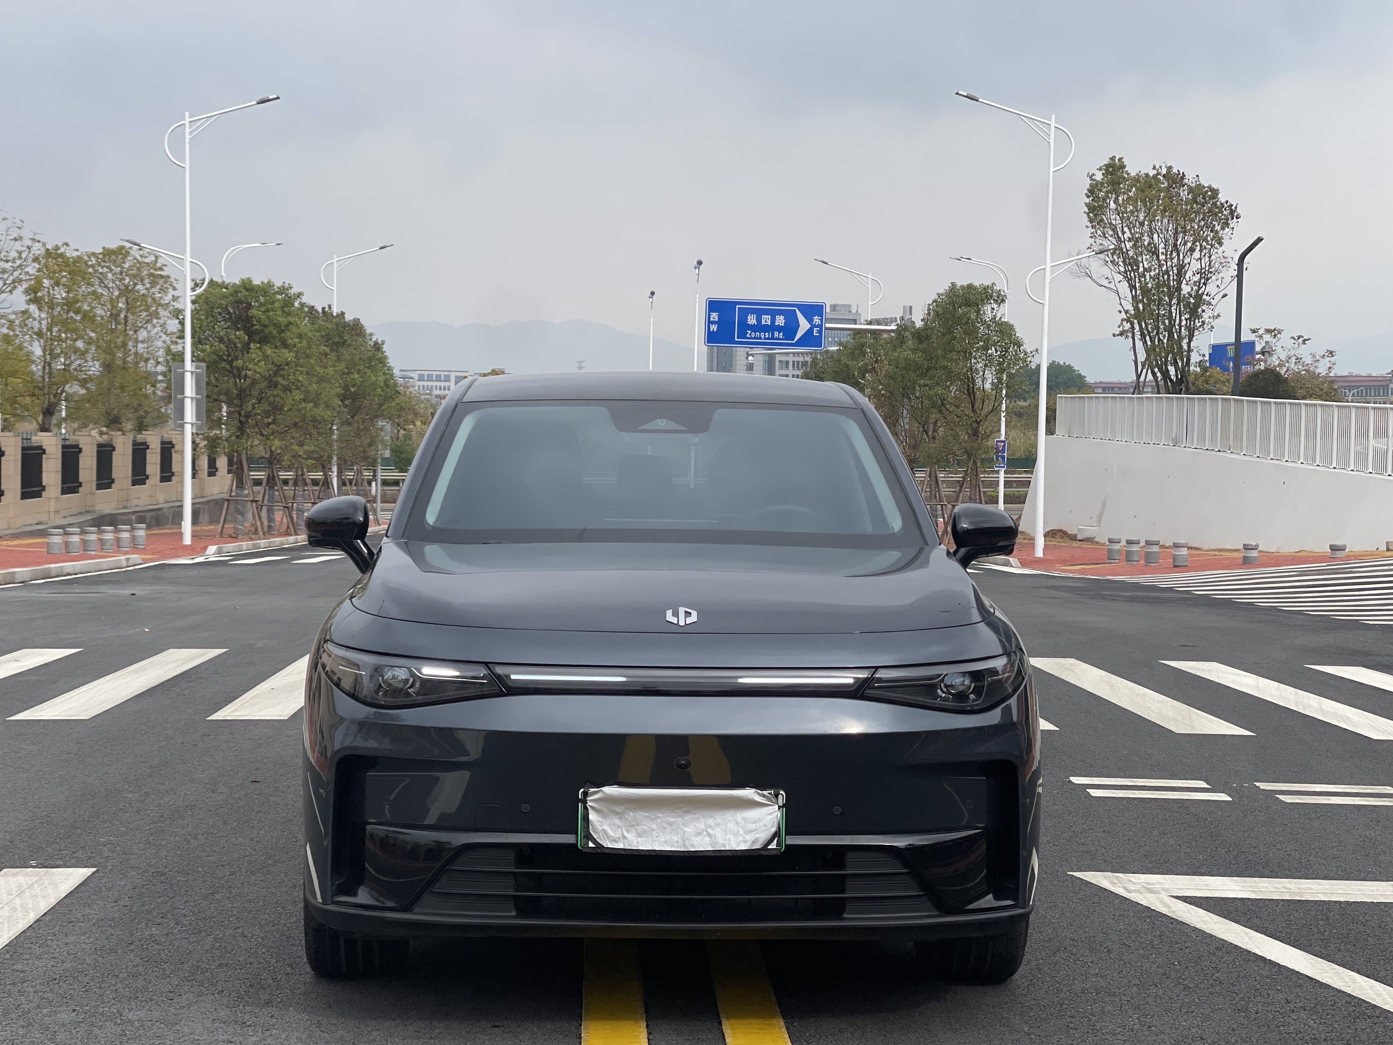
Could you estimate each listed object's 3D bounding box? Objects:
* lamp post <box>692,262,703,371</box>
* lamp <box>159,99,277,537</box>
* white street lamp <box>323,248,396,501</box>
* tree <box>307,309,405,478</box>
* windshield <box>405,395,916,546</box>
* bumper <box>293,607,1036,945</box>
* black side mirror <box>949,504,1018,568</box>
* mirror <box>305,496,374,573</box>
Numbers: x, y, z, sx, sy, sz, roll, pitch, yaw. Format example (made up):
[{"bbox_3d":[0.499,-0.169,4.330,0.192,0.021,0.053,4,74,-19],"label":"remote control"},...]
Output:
[{"bbox_3d":[-0.038,-4.659,90.000,0.350,9.100,2.200,1,1,-1],"label":"lamp post"},{"bbox_3d":[-9.650,-4.114,52.200,2.450,9.100,0.320,1,1,-2],"label":"lamp"},{"bbox_3d":[-10.820,-4.307,82.200,2.400,9.100,0.320,1,1,-2],"label":"white street lamp"},{"bbox_3d":[-12.168,-3.985,92.000,3.600,7.400,3.500,1,1,0],"label":"tree"},{"bbox_3d":[-0.095,-0.157,7.790,1.570,0.500,0.860,1,1,-2],"label":"windshield"},{"bbox_3d":[-0.044,0.612,6.358,1.900,0.730,0.620,1,1,-2],"label":"bumper"},{"bbox_3d":[0.863,0.039,7.750,0.220,0.205,0.170,1,1,-2],"label":"black side mirror"},{"bbox_3d":[-1.060,0.034,7.680,0.220,0.220,0.170,1,1,-2],"label":"mirror"}]

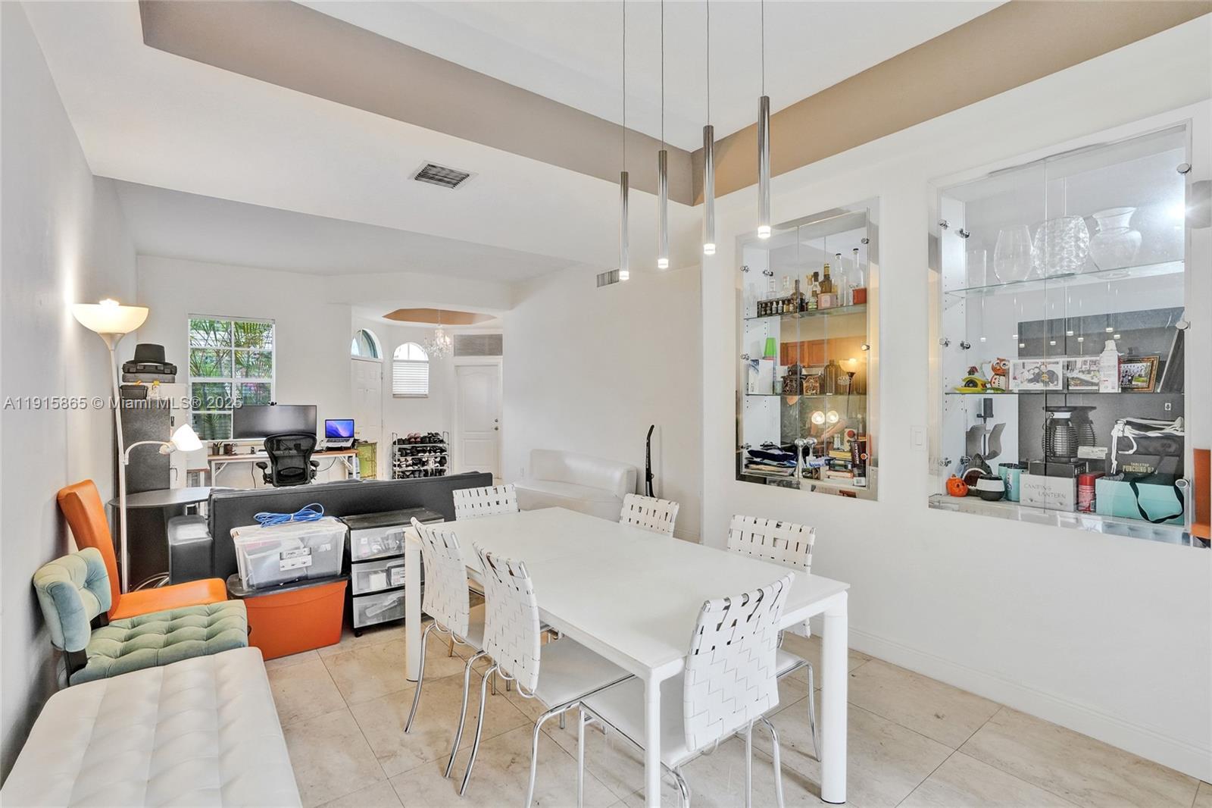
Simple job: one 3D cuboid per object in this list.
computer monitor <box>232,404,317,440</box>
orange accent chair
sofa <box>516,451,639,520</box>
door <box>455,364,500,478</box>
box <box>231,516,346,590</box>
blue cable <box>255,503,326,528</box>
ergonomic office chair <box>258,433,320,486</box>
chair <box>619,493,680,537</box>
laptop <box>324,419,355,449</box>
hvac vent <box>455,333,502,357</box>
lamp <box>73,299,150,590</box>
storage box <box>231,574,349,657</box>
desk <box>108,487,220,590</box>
[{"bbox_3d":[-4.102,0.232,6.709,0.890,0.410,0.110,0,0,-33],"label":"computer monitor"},{"bbox_3d":[-2.153,0.886,2.562,0.575,1.030,0.460,-1,1,-35],"label":"orange accent chair"},{"bbox_3d":[-0.518,1.009,6.407,0.970,0.700,2.300,0,0,-37],"label":"sofa"},{"bbox_3d":[-2.340,0.345,9.770,0.770,2.040,0.060,0,0,8],"label":"door"},{"bbox_3d":[-1.856,0.871,3.174,0.560,0.285,0.380,-1,1,-34],"label":"box"},{"bbox_3d":[-1.912,0.670,3.262,0.360,0.100,0.160,-1,1,-34],"label":"blue cable"},{"bbox_3d":[-3.820,0.855,6.487,0.660,1.040,0.660,-1,1,-37],"label":"ergonomic office chair"},{"bbox_3d":[0.056,0.926,2.564,0.530,0.890,0.430,0,0,-43],"label":"chair"},{"bbox_3d":[-3.510,0.386,7.080,0.355,0.335,0.280,0,0,-19],"label":"laptop"},{"bbox_3d":[-2.259,-1.044,9.550,0.880,0.410,0.040,0,1,8],"label":"hvac vent"},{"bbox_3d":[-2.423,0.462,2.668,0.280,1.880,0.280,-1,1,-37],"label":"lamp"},{"bbox_3d":[-1.829,1.179,3.105,0.590,0.386,0.450,0,0,-37],"label":"storage box"},{"bbox_3d":[-3.087,1.013,3.873,0.750,0.715,0.750,0,0,-37],"label":"desk"}]

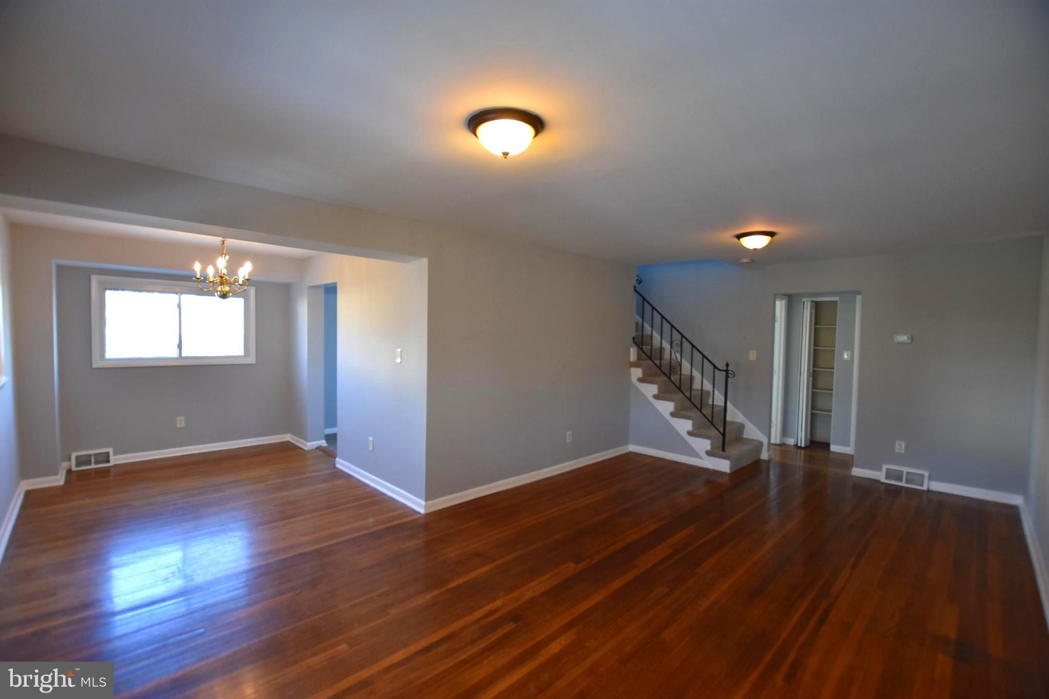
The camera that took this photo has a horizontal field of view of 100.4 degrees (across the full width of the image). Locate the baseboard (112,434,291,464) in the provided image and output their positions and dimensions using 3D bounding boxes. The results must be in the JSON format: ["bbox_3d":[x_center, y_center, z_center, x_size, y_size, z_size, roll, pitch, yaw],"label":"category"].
[{"bbox_3d":[-3.908,1.232,5.452,1.774,0.085,0.018,-1,3,-40],"label":"baseboard"}]

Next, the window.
[{"bbox_3d":[-4.120,-0.311,5.245,1.522,1.006,0.090,-1,3,-40],"label":"window"}]

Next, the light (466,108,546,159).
[{"bbox_3d":[-0.080,-0.912,1.914,0.330,0.144,0.330,1,2,0],"label":"light"}]

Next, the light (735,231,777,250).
[{"bbox_3d":[2.077,-0.953,3.926,0.330,0.140,0.330,-1,3,-44],"label":"light"}]

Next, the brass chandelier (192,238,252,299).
[{"bbox_3d":[-2.683,-0.753,3.898,0.450,0.612,0.450,-1,3,-44],"label":"brass chandelier"}]

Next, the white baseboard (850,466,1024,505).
[{"bbox_3d":[4.145,1.386,4.465,1.256,0.090,0.018,3,3,41],"label":"white baseboard"}]

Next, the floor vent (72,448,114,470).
[{"bbox_3d":[-4.716,1.201,4.780,0.321,0.188,0.040,-1,3,-40],"label":"floor vent"}]

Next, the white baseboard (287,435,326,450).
[{"bbox_3d":[-2.908,1.229,5.883,0.221,0.090,0.638,-1,3,-44],"label":"white baseboard"}]

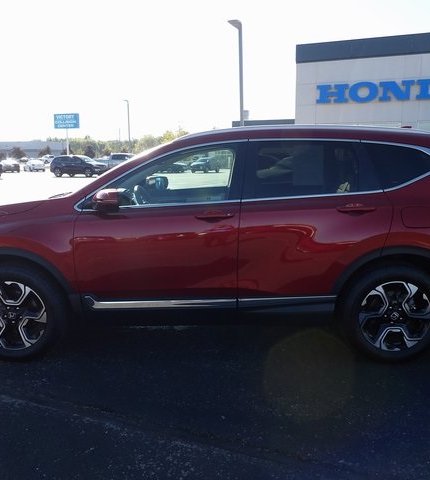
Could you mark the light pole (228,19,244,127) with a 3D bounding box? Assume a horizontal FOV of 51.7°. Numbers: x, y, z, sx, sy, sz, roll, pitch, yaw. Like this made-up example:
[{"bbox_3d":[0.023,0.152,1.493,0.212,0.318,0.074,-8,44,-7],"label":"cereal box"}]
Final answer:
[{"bbox_3d":[1.276,-6.622,22.139,0.550,8.050,1.450,5,11,26],"label":"light pole"}]

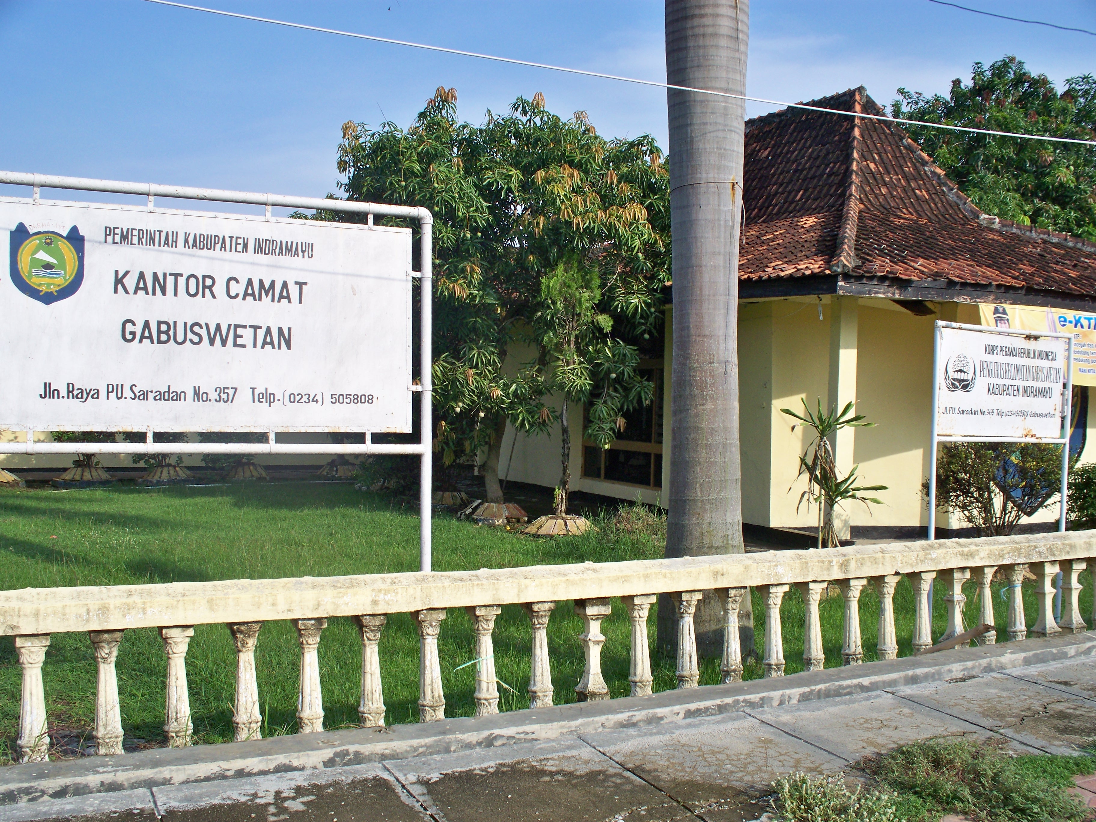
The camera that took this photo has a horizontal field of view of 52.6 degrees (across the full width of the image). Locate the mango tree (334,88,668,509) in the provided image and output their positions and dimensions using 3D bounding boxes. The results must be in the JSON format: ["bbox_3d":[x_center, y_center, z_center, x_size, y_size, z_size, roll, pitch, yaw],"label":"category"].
[{"bbox_3d":[-0.484,-1.331,13.200,4.200,5.050,4.000,1,2,0],"label":"mango tree"}]

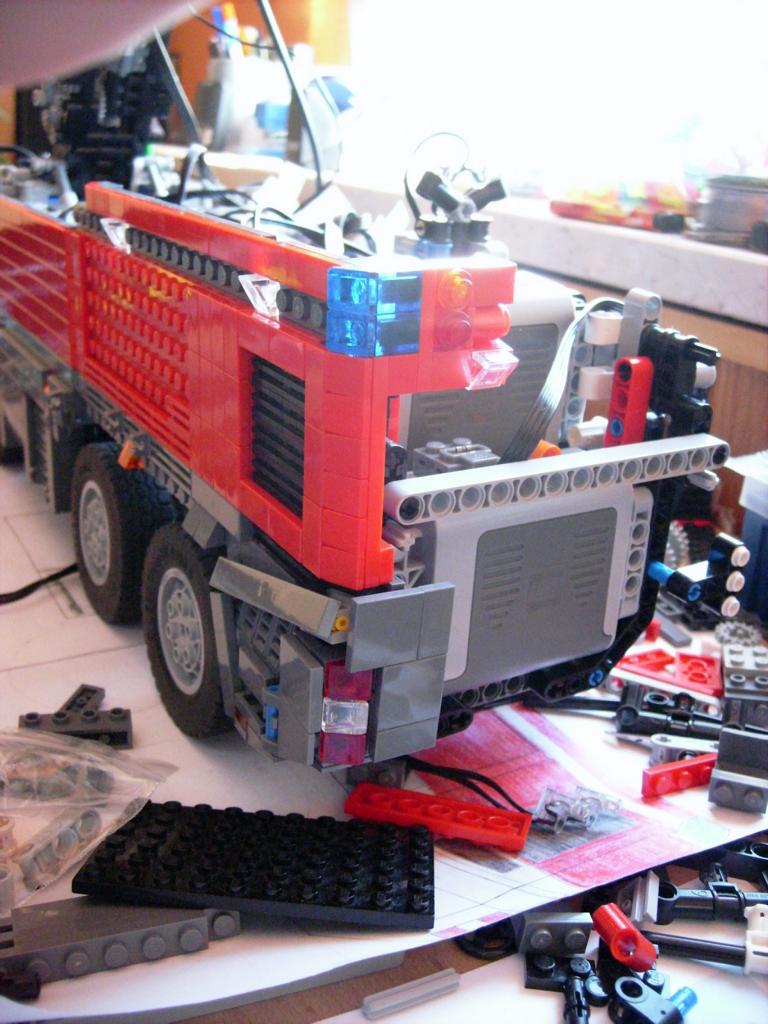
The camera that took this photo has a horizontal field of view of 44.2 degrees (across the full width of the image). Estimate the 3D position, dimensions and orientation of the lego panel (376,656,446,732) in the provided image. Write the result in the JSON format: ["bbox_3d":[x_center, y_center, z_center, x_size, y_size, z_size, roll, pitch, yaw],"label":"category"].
[{"bbox_3d":[0.006,0.039,0.209,0.016,0.016,0.003,-6,23,-30],"label":"lego panel"}]

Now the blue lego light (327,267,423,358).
[{"bbox_3d":[-0.002,-0.038,0.178,0.017,0.016,0.009,-9,23,-30],"label":"blue lego light"}]

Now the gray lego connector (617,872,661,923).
[{"bbox_3d":[0.063,0.096,0.235,0.009,0.013,0.005,-5,22,-22],"label":"gray lego connector"}]

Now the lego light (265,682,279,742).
[{"bbox_3d":[-0.025,0.046,0.216,0.005,0.013,0.005,-9,23,-30],"label":"lego light"}]

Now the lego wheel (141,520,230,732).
[{"bbox_3d":[-0.047,0.033,0.288,0.036,0.069,0.069,-10,26,-29],"label":"lego wheel"}]

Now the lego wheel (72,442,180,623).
[{"bbox_3d":[-0.091,0.005,0.348,0.036,0.069,0.069,-10,26,-29],"label":"lego wheel"}]

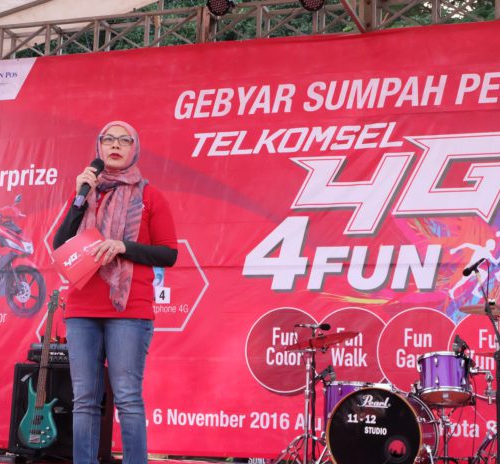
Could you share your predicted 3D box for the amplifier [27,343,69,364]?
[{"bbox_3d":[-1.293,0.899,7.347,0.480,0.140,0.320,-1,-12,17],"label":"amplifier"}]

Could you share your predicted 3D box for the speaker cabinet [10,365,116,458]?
[{"bbox_3d":[-1.327,1.280,7.310,0.581,0.623,0.439,-1,-12,17],"label":"speaker cabinet"}]

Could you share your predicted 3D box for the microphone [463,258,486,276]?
[{"bbox_3d":[1.304,0.205,5.950,0.180,0.045,0.045,-37,-31,27],"label":"microphone"}]

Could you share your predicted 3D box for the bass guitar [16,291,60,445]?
[{"bbox_3d":[-1.391,0.935,7.040,0.310,1.103,0.080,-3,-21,17],"label":"bass guitar"}]

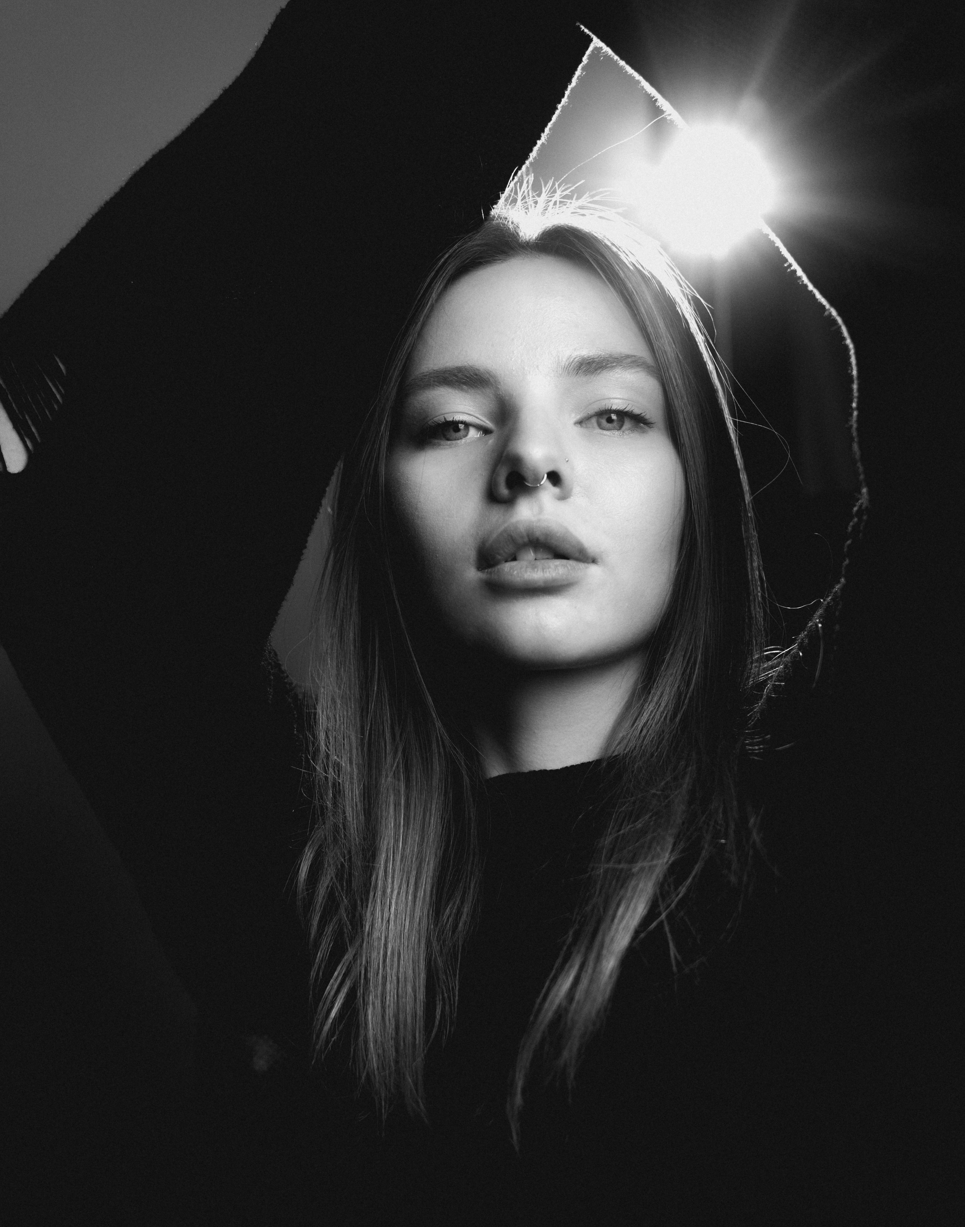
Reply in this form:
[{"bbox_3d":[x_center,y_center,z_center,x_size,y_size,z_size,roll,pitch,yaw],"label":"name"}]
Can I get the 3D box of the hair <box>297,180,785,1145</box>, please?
[{"bbox_3d":[0.025,0.022,0.725,0.215,0.420,0.220,0,-6,2],"label":"hair"}]

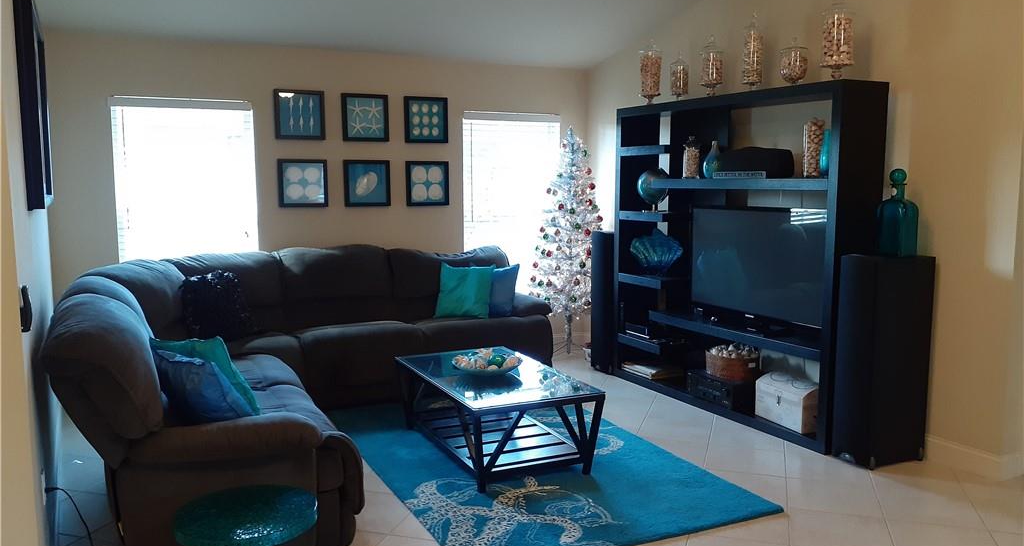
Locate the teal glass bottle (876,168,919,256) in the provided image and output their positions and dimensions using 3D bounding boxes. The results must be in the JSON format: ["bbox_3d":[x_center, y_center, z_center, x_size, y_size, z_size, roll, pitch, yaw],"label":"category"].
[{"bbox_3d":[1.991,-0.308,4.119,0.143,0.452,0.143,-3,7,-27],"label":"teal glass bottle"}]

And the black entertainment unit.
[{"bbox_3d":[1.407,-0.116,5.208,0.355,1.996,2.034,-3,7,-27],"label":"black entertainment unit"}]

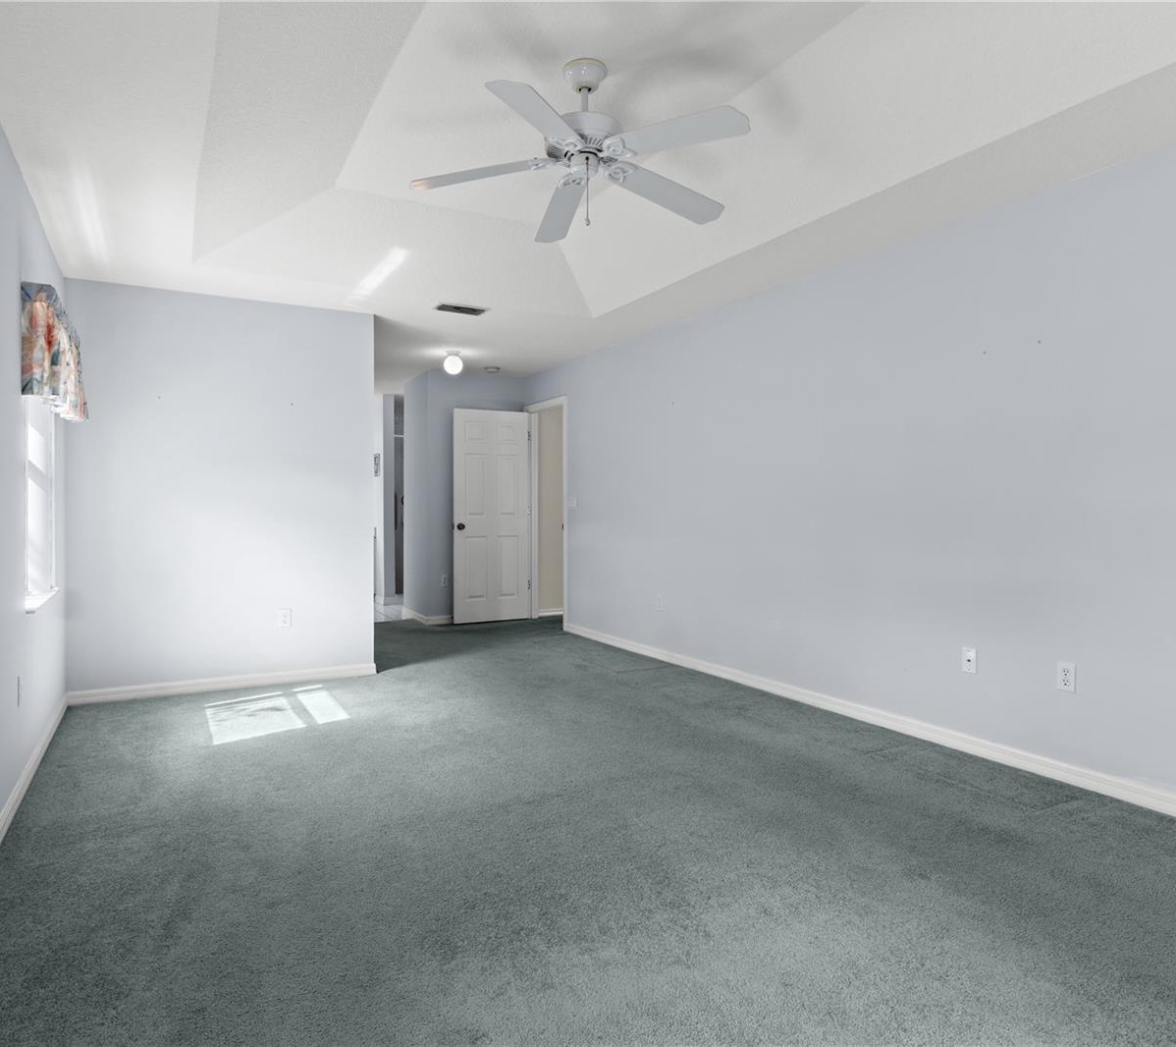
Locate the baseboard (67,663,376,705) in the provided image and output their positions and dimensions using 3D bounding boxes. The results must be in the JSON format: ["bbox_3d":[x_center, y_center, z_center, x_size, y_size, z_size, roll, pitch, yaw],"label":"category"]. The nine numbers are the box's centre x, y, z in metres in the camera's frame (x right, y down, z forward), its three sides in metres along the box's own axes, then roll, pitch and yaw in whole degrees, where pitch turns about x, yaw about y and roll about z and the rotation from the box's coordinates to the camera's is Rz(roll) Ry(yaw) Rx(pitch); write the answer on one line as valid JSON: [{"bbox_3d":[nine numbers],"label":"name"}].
[{"bbox_3d":[-2.208,0.984,4.352,1.711,0.083,0.020,-1,2,-26],"label":"baseboard"}]

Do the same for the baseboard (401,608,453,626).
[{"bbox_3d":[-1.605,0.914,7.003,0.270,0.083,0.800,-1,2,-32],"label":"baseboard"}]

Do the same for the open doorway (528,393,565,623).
[{"bbox_3d":[-0.366,-0.084,6.710,0.140,2.090,0.840,-1,2,-32],"label":"open doorway"}]

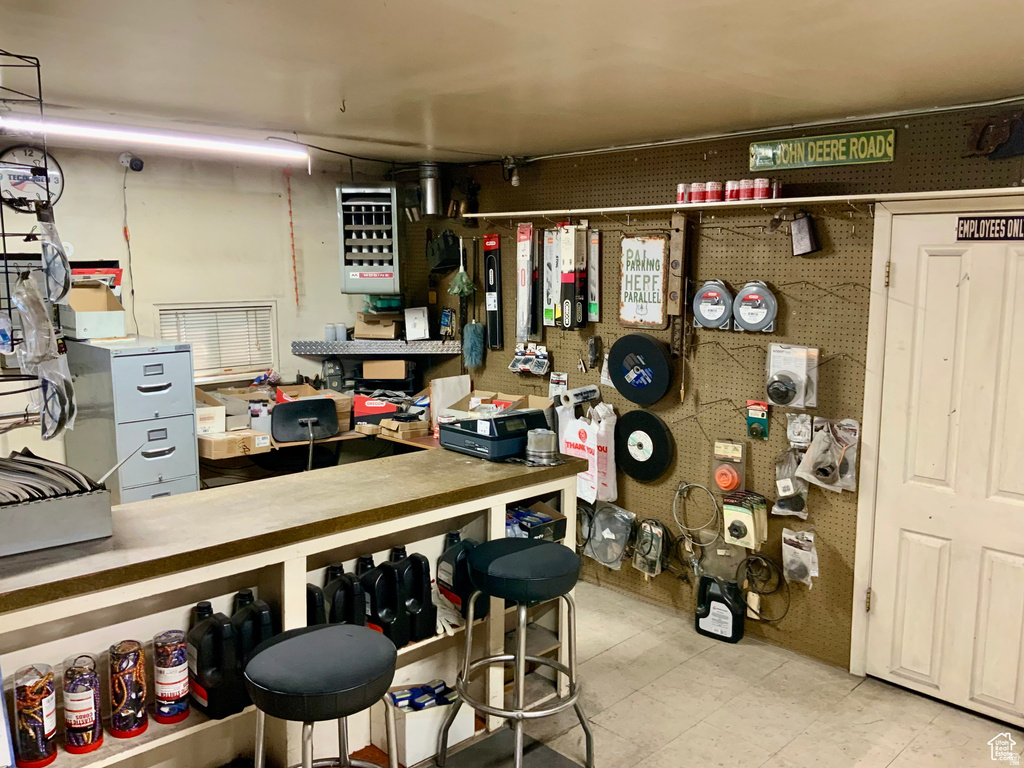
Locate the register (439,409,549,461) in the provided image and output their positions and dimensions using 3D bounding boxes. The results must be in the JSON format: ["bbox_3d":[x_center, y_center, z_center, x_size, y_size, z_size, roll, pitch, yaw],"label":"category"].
[{"bbox_3d":[-0.070,0.186,3.548,0.308,0.162,0.355,-9,13,-43],"label":"register"}]

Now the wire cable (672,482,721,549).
[{"bbox_3d":[0.850,0.608,3.976,0.050,0.290,0.240,-7,11,-44],"label":"wire cable"}]

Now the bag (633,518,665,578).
[{"bbox_3d":[0.653,0.783,4.107,0.130,0.246,0.070,7,10,44],"label":"bag"}]

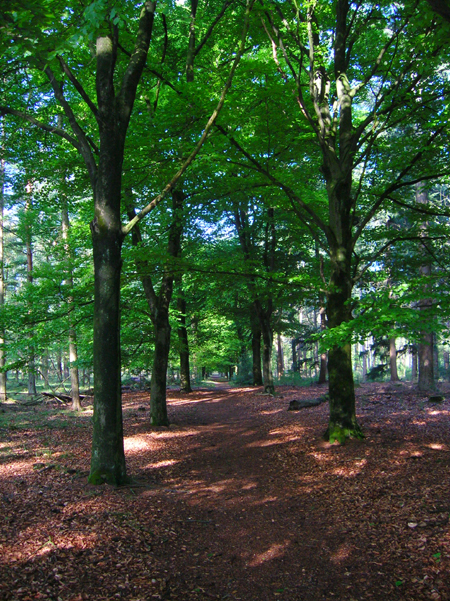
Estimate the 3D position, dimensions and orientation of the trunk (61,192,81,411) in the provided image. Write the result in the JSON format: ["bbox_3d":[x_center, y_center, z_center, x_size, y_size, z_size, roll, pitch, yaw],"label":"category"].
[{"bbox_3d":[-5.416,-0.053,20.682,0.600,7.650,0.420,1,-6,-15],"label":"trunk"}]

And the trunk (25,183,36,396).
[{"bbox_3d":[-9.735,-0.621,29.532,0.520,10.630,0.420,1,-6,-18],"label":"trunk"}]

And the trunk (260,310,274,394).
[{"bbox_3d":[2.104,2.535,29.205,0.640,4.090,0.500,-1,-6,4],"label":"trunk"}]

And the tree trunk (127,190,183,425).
[{"bbox_3d":[-1.792,0.107,14.997,1.350,5.950,0.700,0,-6,-7],"label":"tree trunk"}]

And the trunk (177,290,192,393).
[{"bbox_3d":[-1.904,1.884,27.737,0.620,4.740,0.500,0,-6,-4],"label":"trunk"}]

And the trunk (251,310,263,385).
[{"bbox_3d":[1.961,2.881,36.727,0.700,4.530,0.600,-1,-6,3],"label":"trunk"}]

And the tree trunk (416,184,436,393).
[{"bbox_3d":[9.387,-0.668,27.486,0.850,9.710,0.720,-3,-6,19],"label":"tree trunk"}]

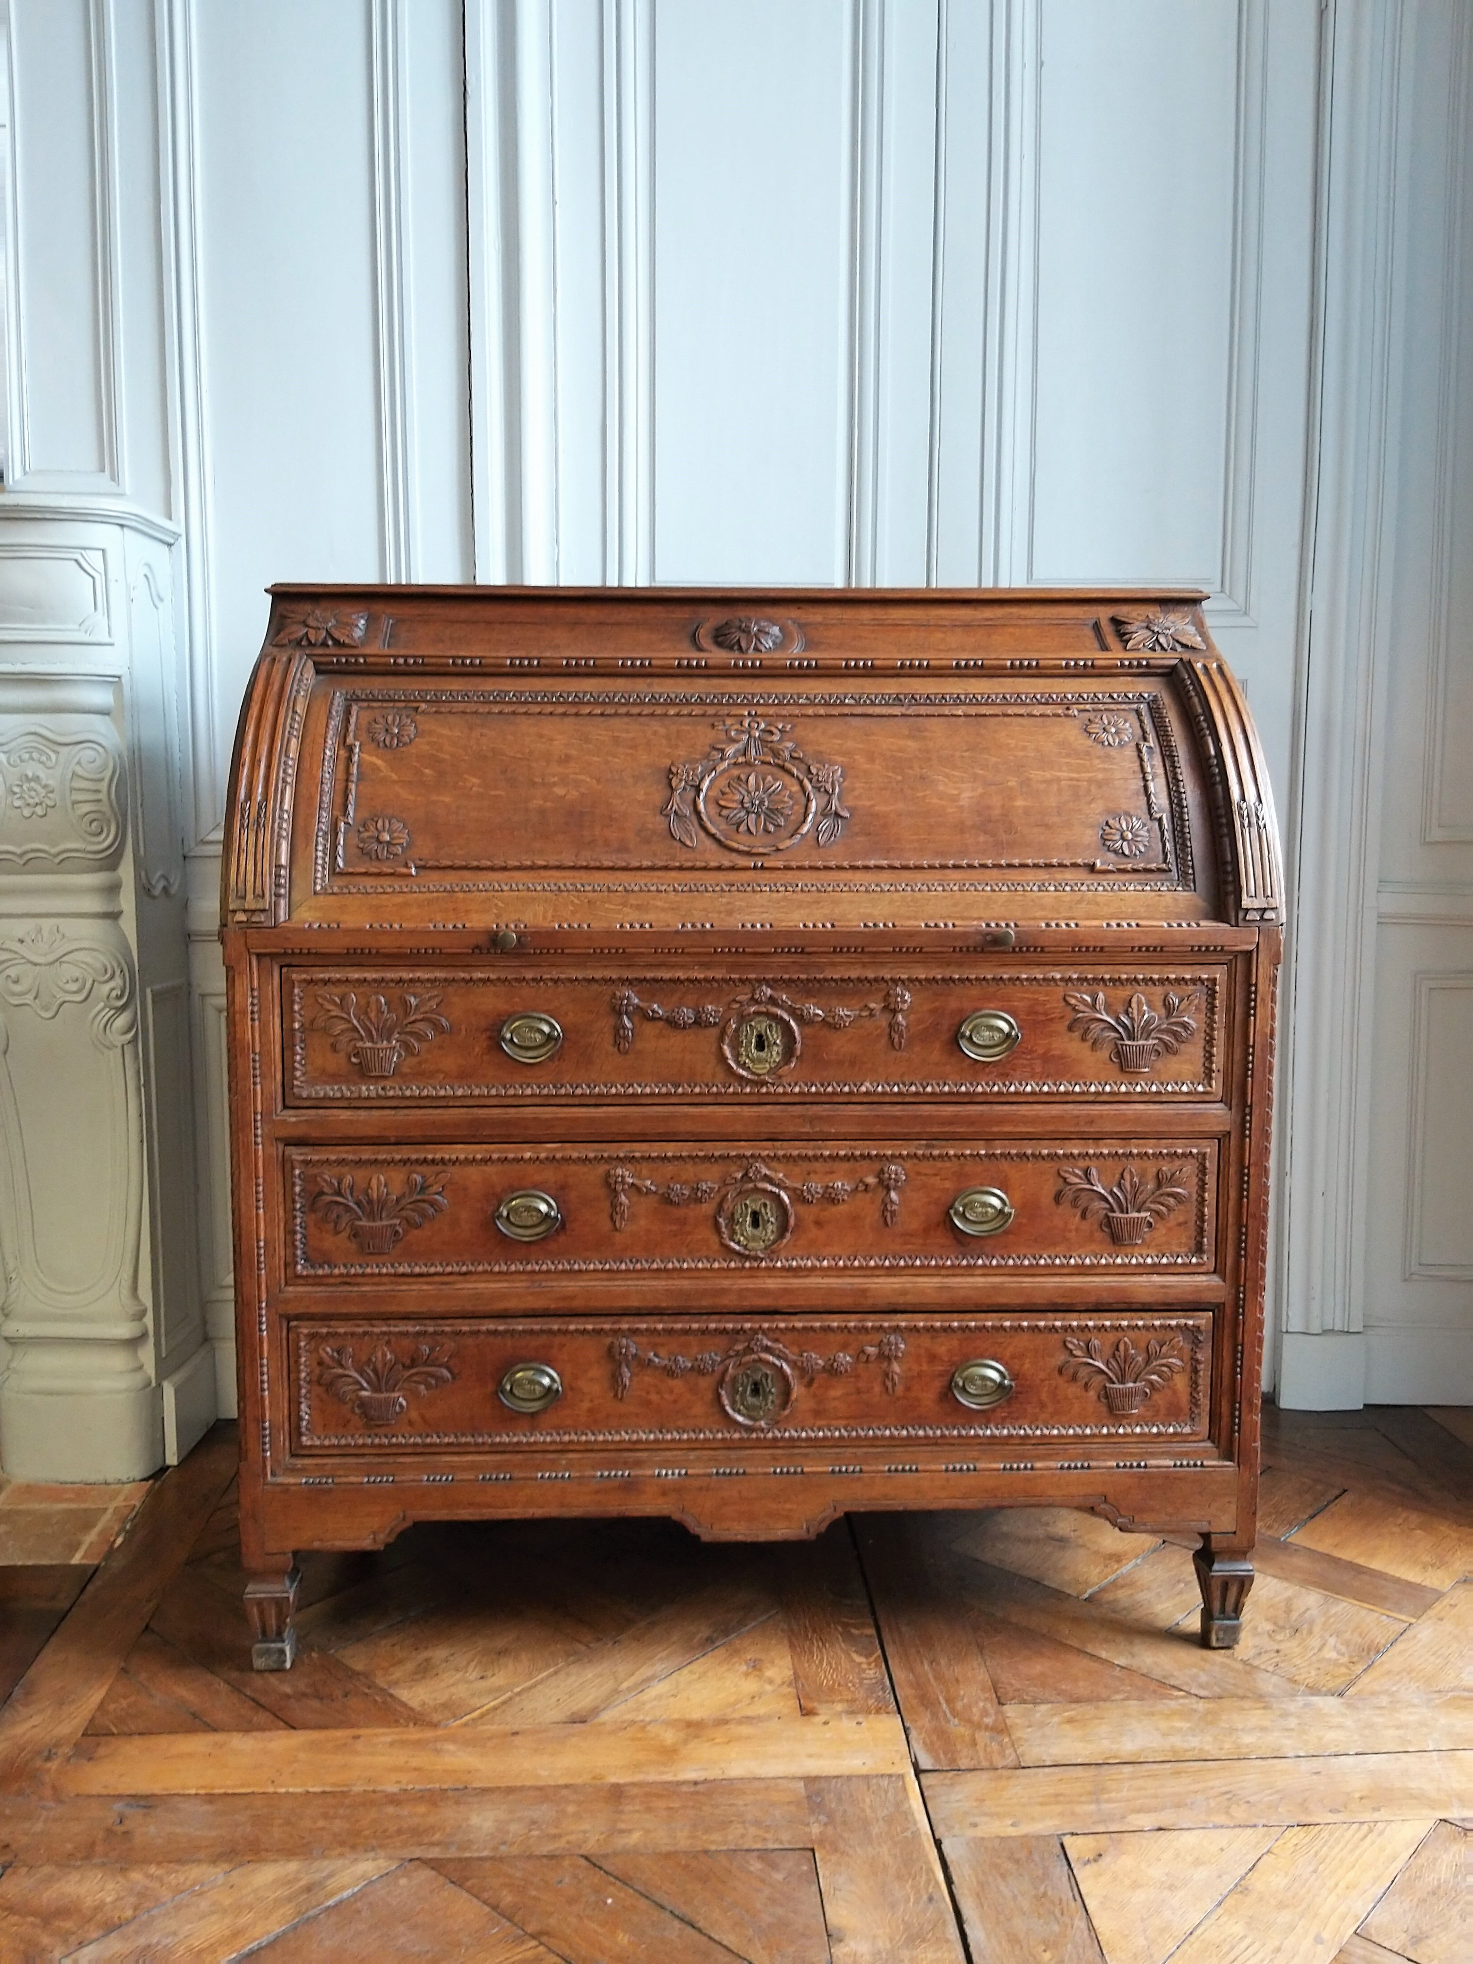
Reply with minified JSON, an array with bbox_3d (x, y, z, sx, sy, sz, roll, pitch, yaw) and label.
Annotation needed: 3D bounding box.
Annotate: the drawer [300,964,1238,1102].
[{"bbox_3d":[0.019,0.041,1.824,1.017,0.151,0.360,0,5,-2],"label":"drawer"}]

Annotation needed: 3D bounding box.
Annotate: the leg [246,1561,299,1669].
[{"bbox_3d":[-0.518,0.702,1.719,0.052,0.127,0.051,0,5,-2],"label":"leg"}]

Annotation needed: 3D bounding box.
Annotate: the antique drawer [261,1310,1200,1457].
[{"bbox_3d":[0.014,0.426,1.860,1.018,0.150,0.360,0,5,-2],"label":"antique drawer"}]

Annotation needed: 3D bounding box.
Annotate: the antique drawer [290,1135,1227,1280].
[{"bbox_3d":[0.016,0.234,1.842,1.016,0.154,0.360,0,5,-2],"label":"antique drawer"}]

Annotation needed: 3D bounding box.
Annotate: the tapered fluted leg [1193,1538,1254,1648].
[{"bbox_3d":[0.561,0.700,1.763,0.052,0.127,0.051,0,5,-2],"label":"tapered fluted leg"}]

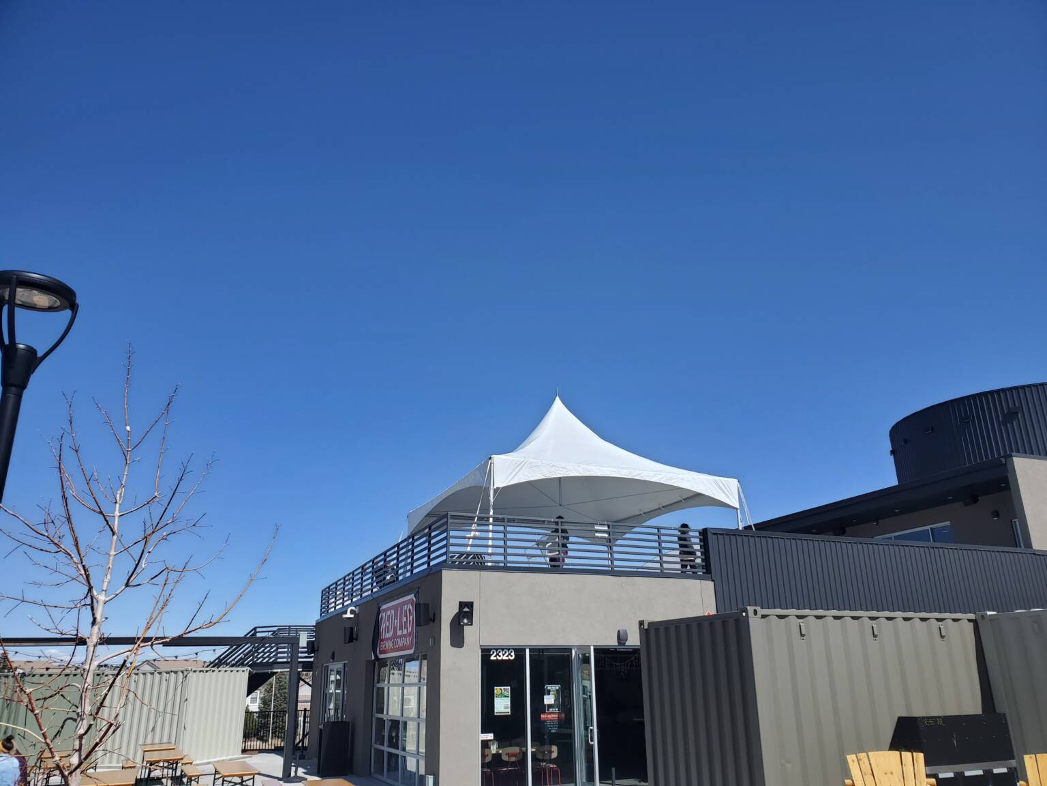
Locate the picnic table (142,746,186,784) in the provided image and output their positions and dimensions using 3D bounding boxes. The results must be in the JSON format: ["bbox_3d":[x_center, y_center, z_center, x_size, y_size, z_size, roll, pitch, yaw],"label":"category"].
[{"bbox_3d":[-6.710,7.086,14.511,0.610,0.760,2.080,8,-22,-24],"label":"picnic table"}]

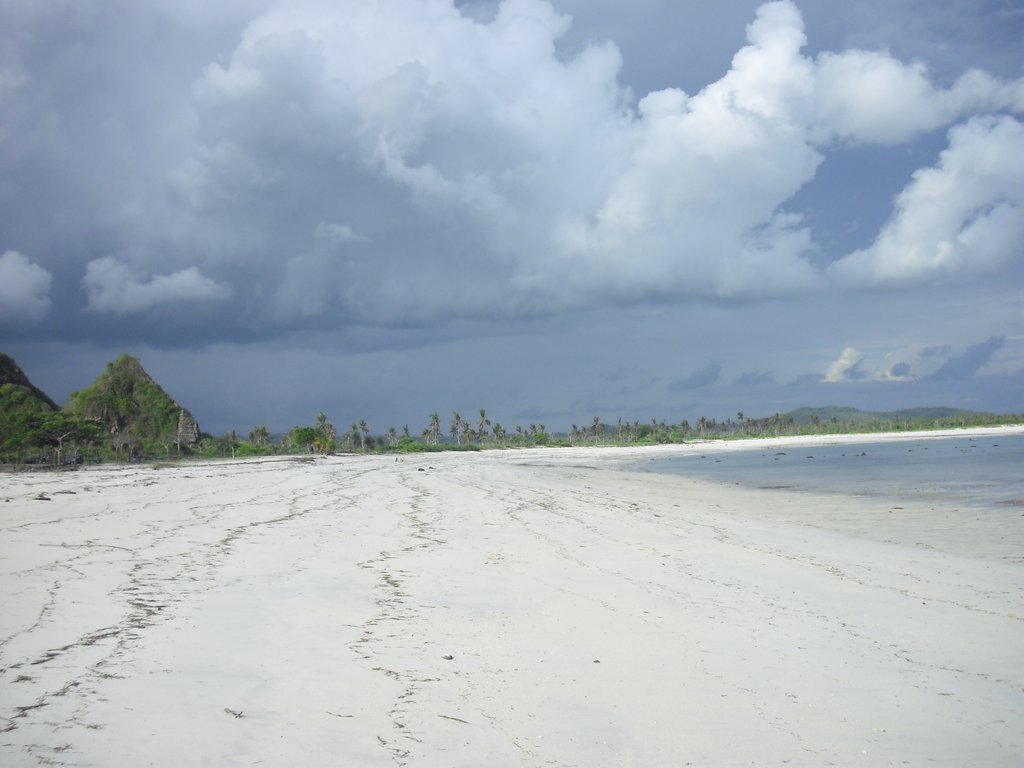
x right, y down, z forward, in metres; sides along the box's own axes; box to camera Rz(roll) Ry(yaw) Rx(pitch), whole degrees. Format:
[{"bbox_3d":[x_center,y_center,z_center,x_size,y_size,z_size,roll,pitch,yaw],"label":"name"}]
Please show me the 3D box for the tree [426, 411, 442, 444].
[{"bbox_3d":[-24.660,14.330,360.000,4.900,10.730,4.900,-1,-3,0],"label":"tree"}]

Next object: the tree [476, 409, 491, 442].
[{"bbox_3d":[-9.160,13.960,365.000,4.600,12.010,4.600,-1,-3,0],"label":"tree"}]

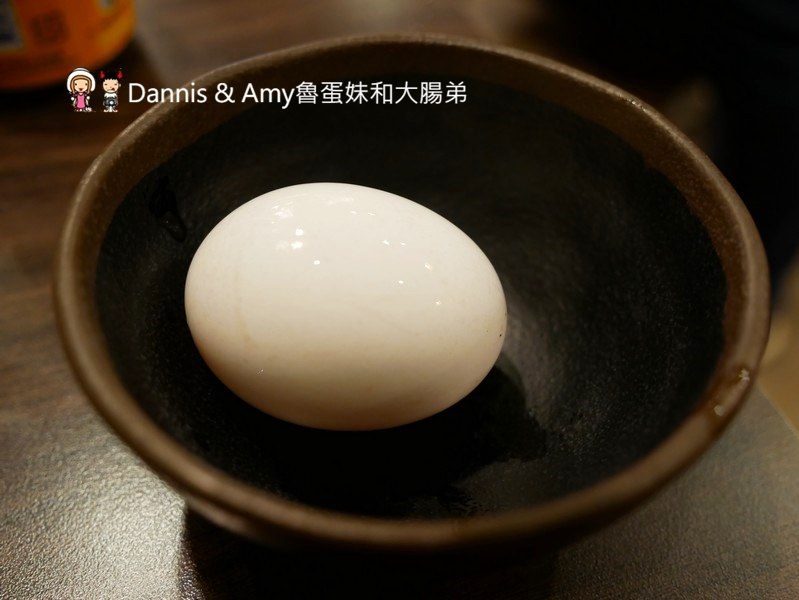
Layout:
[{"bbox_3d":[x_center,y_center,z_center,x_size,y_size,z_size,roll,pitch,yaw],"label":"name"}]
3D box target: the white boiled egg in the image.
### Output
[{"bbox_3d":[-0.009,0.001,0.155,0.057,0.043,0.043,9,44,4],"label":"white boiled egg"}]

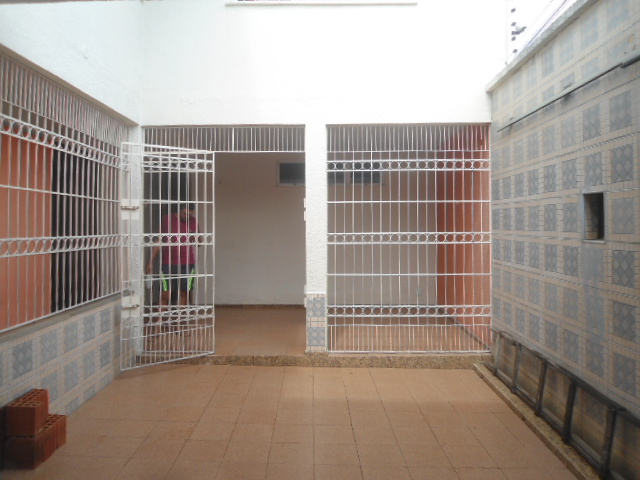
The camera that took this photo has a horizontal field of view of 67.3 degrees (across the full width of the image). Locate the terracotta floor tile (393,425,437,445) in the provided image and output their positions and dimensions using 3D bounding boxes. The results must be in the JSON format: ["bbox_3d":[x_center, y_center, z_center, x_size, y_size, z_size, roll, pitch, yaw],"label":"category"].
[{"bbox_3d":[0.710,1.461,3.571,0.300,0.012,0.300,2,2,-1],"label":"terracotta floor tile"}]

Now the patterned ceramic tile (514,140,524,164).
[{"bbox_3d":[1.841,-0.806,4.426,0.010,0.207,0.207,0,1,1],"label":"patterned ceramic tile"}]

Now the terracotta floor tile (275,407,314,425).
[{"bbox_3d":[-0.205,1.428,3.878,0.300,0.010,0.300,0,2,-1],"label":"terracotta floor tile"}]

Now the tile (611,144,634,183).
[{"bbox_3d":[1.763,-0.443,2.803,0.010,0.203,0.203,0,1,1],"label":"tile"}]

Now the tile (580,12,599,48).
[{"bbox_3d":[1.810,-1.407,3.229,0.010,0.213,0.213,0,2,1],"label":"tile"}]

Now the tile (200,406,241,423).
[{"bbox_3d":[-0.799,1.417,3.880,0.300,0.012,0.300,1,2,-1],"label":"tile"}]

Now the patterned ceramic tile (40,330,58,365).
[{"bbox_3d":[-1.979,0.783,3.509,0.012,0.207,0.210,0,2,-1],"label":"patterned ceramic tile"}]

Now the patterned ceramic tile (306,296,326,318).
[{"bbox_3d":[-0.038,0.743,5.288,0.208,0.212,0.010,0,2,0],"label":"patterned ceramic tile"}]

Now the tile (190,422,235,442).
[{"bbox_3d":[-0.791,1.423,3.546,0.300,0.010,0.300,0,2,-1],"label":"tile"}]

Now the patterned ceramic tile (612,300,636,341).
[{"bbox_3d":[1.818,0.480,2.864,0.010,0.207,0.207,0,1,1],"label":"patterned ceramic tile"}]

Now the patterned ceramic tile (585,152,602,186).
[{"bbox_3d":[1.806,-0.459,3.159,0.012,0.207,0.210,-1,2,1],"label":"patterned ceramic tile"}]

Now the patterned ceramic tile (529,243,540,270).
[{"bbox_3d":[1.839,0.133,4.113,0.010,0.207,0.207,0,1,1],"label":"patterned ceramic tile"}]

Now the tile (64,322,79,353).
[{"bbox_3d":[-1.995,0.781,3.849,0.010,0.205,0.205,0,2,-1],"label":"tile"}]

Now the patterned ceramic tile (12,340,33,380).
[{"bbox_3d":[-1.995,0.806,3.215,0.010,0.205,0.205,0,2,-1],"label":"patterned ceramic tile"}]

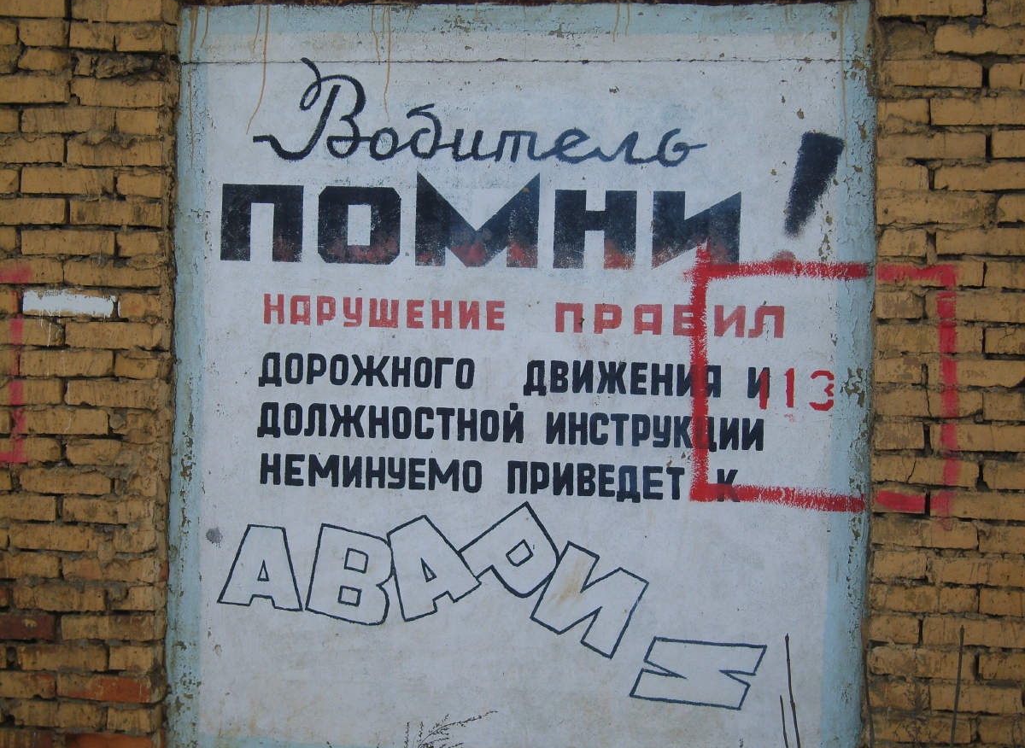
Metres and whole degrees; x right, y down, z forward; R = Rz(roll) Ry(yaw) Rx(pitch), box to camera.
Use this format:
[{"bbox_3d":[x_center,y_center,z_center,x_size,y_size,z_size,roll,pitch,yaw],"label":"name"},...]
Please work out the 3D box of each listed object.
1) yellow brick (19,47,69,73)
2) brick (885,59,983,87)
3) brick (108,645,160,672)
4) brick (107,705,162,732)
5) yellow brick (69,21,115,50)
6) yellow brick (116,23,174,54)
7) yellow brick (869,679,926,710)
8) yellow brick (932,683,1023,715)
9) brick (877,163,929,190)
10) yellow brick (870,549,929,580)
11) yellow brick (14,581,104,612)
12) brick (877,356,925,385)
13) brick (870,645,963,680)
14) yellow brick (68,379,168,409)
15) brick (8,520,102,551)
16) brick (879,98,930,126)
[{"bbox_3d":[-1.189,-0.812,5.593,0.130,0.065,0.205,1,2,10],"label":"yellow brick"},{"bbox_3d":[1.006,-0.714,5.115,0.250,0.065,0.120,1,1,11],"label":"brick"},{"bbox_3d":[-0.953,0.725,5.558,0.119,0.066,0.250,1,0,8],"label":"brick"},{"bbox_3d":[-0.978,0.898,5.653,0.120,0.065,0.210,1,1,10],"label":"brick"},{"bbox_3d":[-1.060,-0.870,5.568,0.123,0.068,0.205,1,2,10],"label":"yellow brick"},{"bbox_3d":[-0.928,-0.861,5.573,0.120,0.065,0.250,1,1,11],"label":"yellow brick"},{"bbox_3d":[0.949,0.767,5.216,0.120,0.065,0.250,1,1,11],"label":"yellow brick"},{"bbox_3d":[1.126,0.782,5.200,0.232,0.066,0.120,1,0,8],"label":"yellow brick"},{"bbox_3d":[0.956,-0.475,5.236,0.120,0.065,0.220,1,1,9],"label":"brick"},{"bbox_3d":[0.954,0.459,5.248,0.126,0.068,0.205,1,2,10],"label":"yellow brick"},{"bbox_3d":[-1.163,0.577,5.582,0.251,0.069,0.120,1,2,10],"label":"yellow brick"},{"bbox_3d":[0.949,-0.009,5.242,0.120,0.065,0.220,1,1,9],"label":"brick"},{"bbox_3d":[0.996,0.693,5.203,0.247,0.069,0.120,1,2,10],"label":"brick"},{"bbox_3d":[-1.012,0.051,5.513,0.250,0.065,0.120,1,1,9],"label":"yellow brick"},{"bbox_3d":[-1.172,0.421,5.577,0.250,0.065,0.120,1,1,11],"label":"brick"},{"bbox_3d":[0.967,-0.634,5.292,0.121,0.066,0.250,1,0,8],"label":"brick"}]

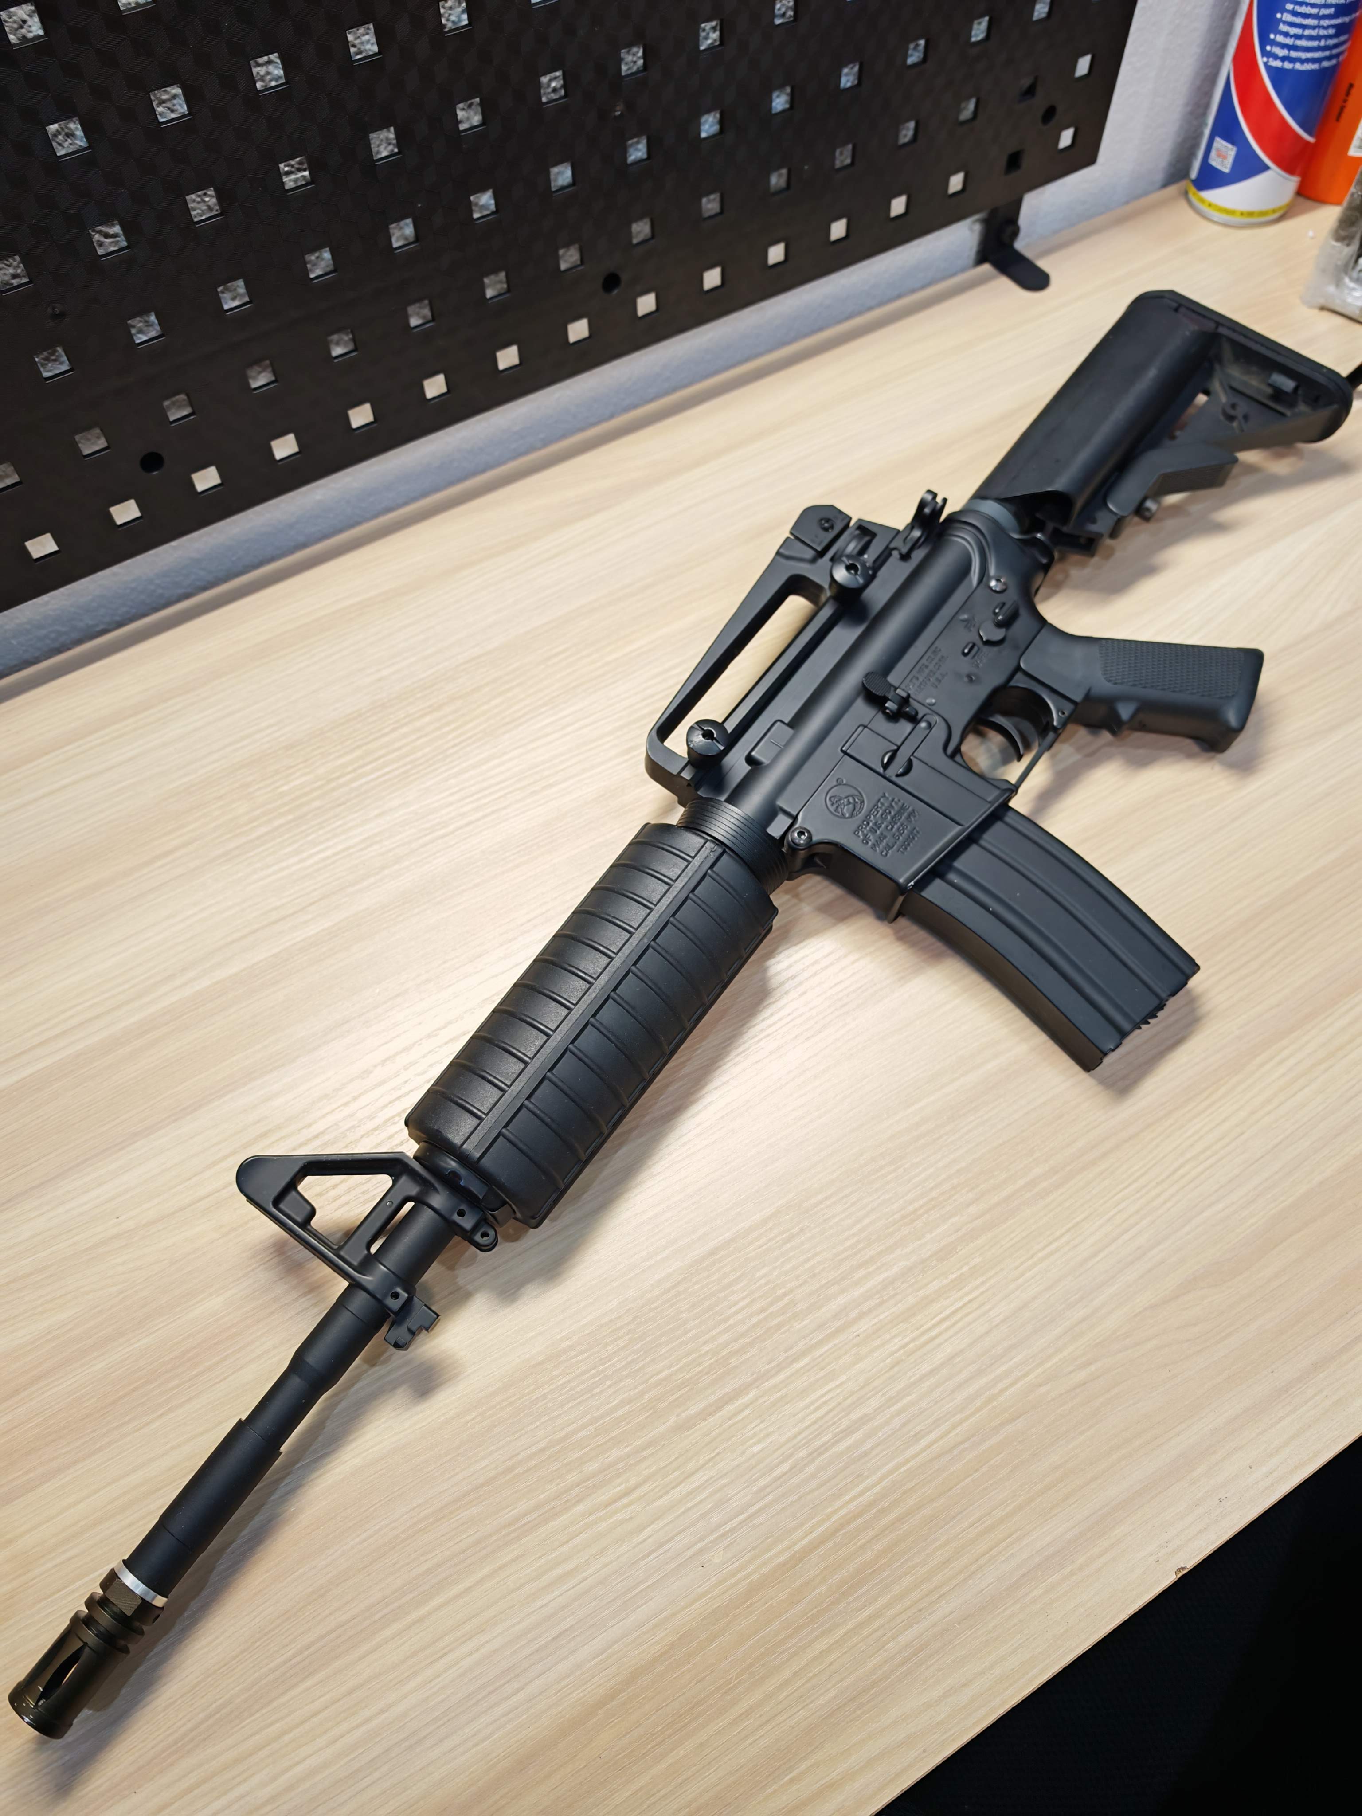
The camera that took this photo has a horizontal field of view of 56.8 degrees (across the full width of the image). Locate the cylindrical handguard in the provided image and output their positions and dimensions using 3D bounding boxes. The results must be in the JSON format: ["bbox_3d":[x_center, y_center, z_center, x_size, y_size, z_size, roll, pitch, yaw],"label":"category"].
[{"bbox_3d":[-0.032,0.043,0.495,0.064,0.063,0.160,33,68,16],"label":"cylindrical handguard"}]

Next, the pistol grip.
[{"bbox_3d":[0.203,-0.098,0.564,0.106,0.033,0.053,10,64,6],"label":"pistol grip"}]

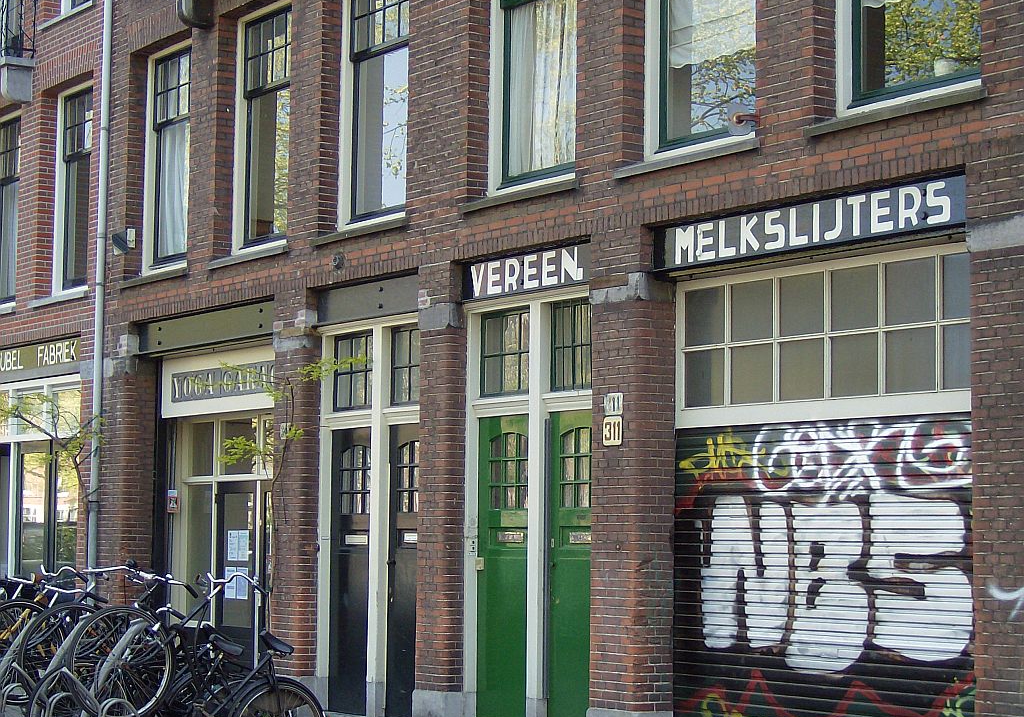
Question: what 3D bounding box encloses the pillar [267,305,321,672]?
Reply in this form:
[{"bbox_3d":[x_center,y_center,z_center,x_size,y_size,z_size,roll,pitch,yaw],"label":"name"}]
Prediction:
[{"bbox_3d":[-1.802,1.107,17.578,0.277,3.166,0.519,4,-6,-35],"label":"pillar"}]

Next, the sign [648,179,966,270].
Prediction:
[{"bbox_3d":[1.818,-0.810,12.737,0.104,0.298,2.863,4,-6,-35],"label":"sign"}]

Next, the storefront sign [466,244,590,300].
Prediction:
[{"bbox_3d":[0.160,-0.619,15.042,0.104,0.298,1.739,4,-6,-35],"label":"storefront sign"}]

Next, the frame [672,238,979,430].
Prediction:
[{"bbox_3d":[2.000,-0.110,12.877,0.130,0.994,2.869,4,-6,-36],"label":"frame"}]

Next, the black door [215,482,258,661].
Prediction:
[{"bbox_3d":[-2.592,2.152,19.278,0.056,1.998,0.804,4,-6,-35],"label":"black door"}]

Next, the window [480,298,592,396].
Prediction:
[{"bbox_3d":[0.237,-0.077,15.047,0.078,0.657,1.652,4,-6,-35],"label":"window"}]

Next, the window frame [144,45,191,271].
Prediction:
[{"bbox_3d":[-3.220,-1.960,20.085,0.130,2.223,1.358,4,-6,-35],"label":"window frame"}]

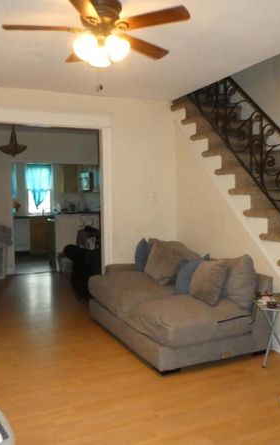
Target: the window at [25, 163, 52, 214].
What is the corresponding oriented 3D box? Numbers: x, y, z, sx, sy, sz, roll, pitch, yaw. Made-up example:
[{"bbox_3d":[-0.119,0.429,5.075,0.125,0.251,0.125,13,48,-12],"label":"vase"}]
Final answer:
[{"bbox_3d":[-2.413,-0.824,9.915,0.650,1.280,0.120,-2,4,-24],"label":"window"}]

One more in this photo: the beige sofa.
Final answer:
[{"bbox_3d":[0.289,0.692,3.979,1.120,0.800,1.540,-2,4,-26],"label":"beige sofa"}]

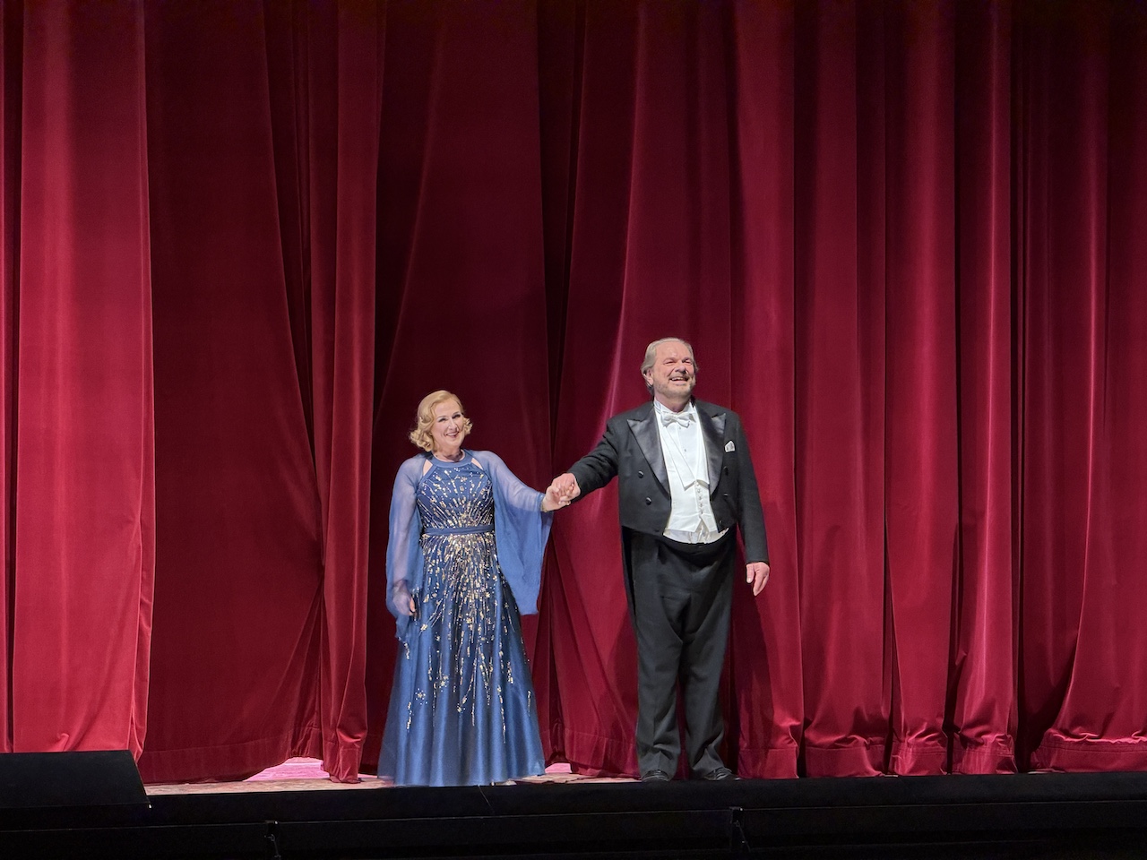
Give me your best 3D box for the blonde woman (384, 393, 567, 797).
[{"bbox_3d":[-0.428,0.666,13.950,0.760,1.660,0.560,-1,-2,-8],"label":"blonde woman"}]

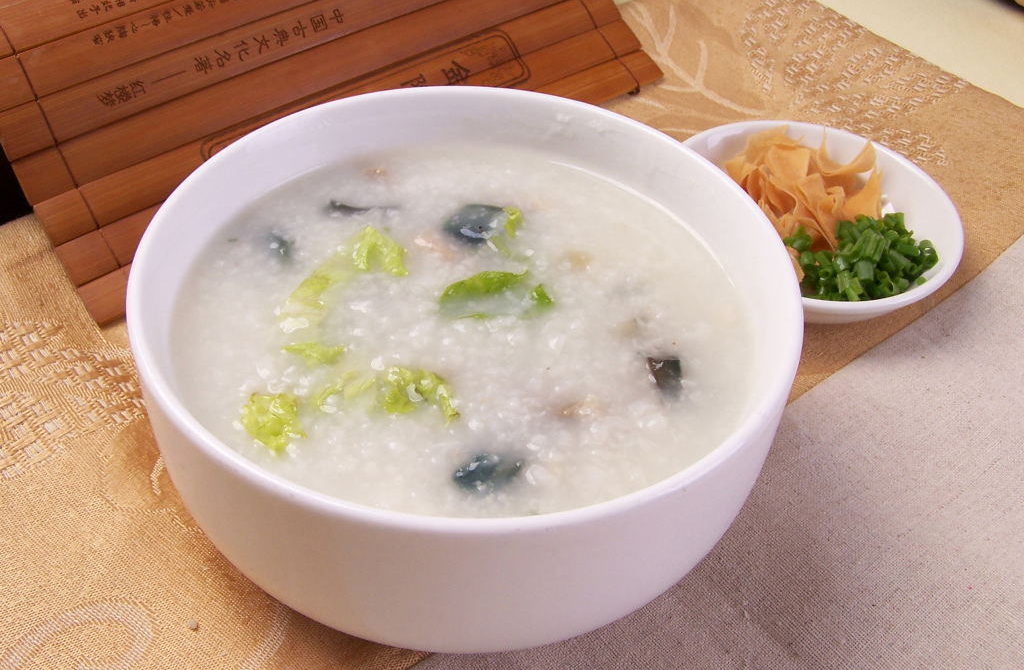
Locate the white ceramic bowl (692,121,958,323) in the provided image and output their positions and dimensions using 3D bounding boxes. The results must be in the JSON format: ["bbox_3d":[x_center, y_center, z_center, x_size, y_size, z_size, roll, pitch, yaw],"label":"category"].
[{"bbox_3d":[0.094,-0.032,0.369,0.099,0.024,0.099,4,44,0],"label":"white ceramic bowl"}]

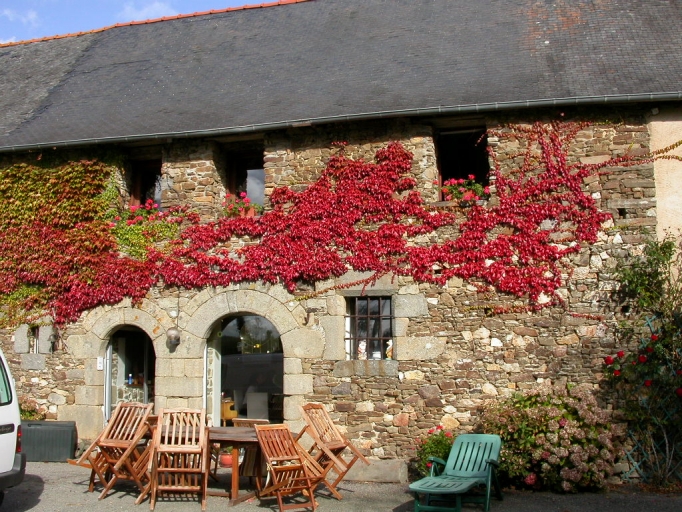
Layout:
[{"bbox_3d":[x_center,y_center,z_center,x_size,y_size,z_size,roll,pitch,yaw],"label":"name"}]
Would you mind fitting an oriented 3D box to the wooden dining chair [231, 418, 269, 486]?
[{"bbox_3d":[-1.160,2.449,9.356,0.520,0.860,0.550,-2,-8,15],"label":"wooden dining chair"}]

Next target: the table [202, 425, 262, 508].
[{"bbox_3d":[-1.380,2.394,8.506,1.600,0.740,1.150,-2,-8,15],"label":"table"}]

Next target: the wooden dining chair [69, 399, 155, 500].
[{"bbox_3d":[-2.600,2.266,8.755,0.580,1.070,0.680,-6,-10,38],"label":"wooden dining chair"}]

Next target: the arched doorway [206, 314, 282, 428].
[{"bbox_3d":[-1.461,2.025,11.595,1.276,2.241,0.260,-2,-8,15],"label":"arched doorway"}]

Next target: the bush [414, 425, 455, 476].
[{"bbox_3d":[1.300,2.652,10.186,0.600,0.690,0.520,-2,-8,15],"label":"bush"}]

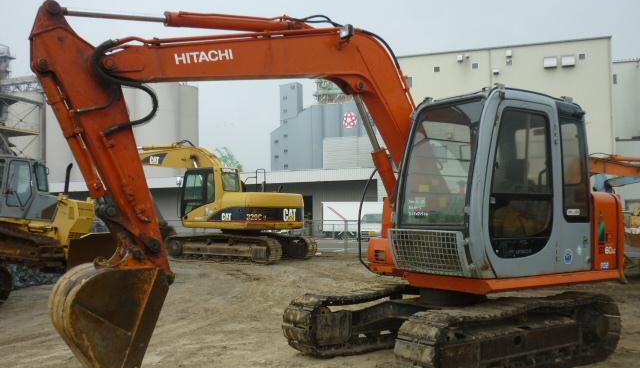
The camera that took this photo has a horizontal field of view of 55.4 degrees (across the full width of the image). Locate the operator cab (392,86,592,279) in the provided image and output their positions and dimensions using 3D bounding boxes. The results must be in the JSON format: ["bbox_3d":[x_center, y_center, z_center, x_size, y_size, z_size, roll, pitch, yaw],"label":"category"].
[{"bbox_3d":[1.730,0.001,6.140,1.620,1.710,1.030,1,-3,-32],"label":"operator cab"}]

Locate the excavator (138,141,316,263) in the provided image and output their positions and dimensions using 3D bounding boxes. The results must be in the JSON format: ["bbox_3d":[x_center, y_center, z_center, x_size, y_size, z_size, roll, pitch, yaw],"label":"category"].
[{"bbox_3d":[-4.388,0.612,21.200,8.200,3.950,2.850,-2,-3,28],"label":"excavator"}]

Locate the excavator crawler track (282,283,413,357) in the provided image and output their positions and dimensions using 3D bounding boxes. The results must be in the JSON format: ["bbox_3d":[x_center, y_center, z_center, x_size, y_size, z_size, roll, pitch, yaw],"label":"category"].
[{"bbox_3d":[0.876,1.514,7.158,2.770,0.590,0.460,1,-3,-35],"label":"excavator crawler track"}]

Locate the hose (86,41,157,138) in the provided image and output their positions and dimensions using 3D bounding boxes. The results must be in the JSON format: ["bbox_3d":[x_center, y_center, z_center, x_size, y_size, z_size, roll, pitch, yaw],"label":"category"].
[{"bbox_3d":[-1.502,-0.734,4.645,0.523,0.721,0.200,1,-3,-32],"label":"hose"}]

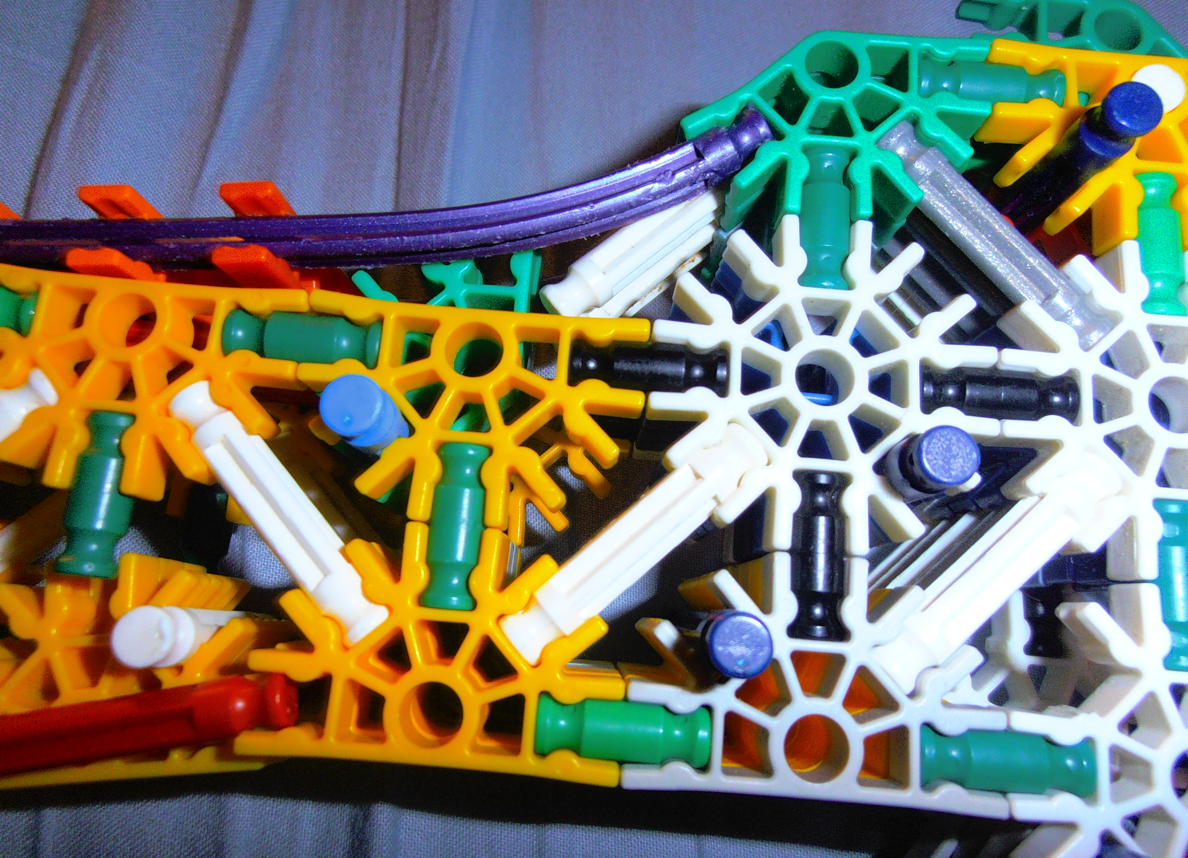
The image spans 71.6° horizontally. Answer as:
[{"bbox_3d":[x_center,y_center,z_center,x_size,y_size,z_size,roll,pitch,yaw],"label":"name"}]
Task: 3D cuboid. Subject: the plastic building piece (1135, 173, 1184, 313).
[{"bbox_3d":[0.063,-0.020,0.094,0.006,0.006,0.017,5,78,1],"label":"plastic building piece"}]

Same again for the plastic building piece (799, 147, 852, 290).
[{"bbox_3d":[0.026,-0.023,0.094,0.006,0.006,0.017,5,78,1],"label":"plastic building piece"}]

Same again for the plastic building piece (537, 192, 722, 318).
[{"bbox_3d":[0.008,-0.024,0.100,0.032,0.006,0.006,-40,81,-8],"label":"plastic building piece"}]

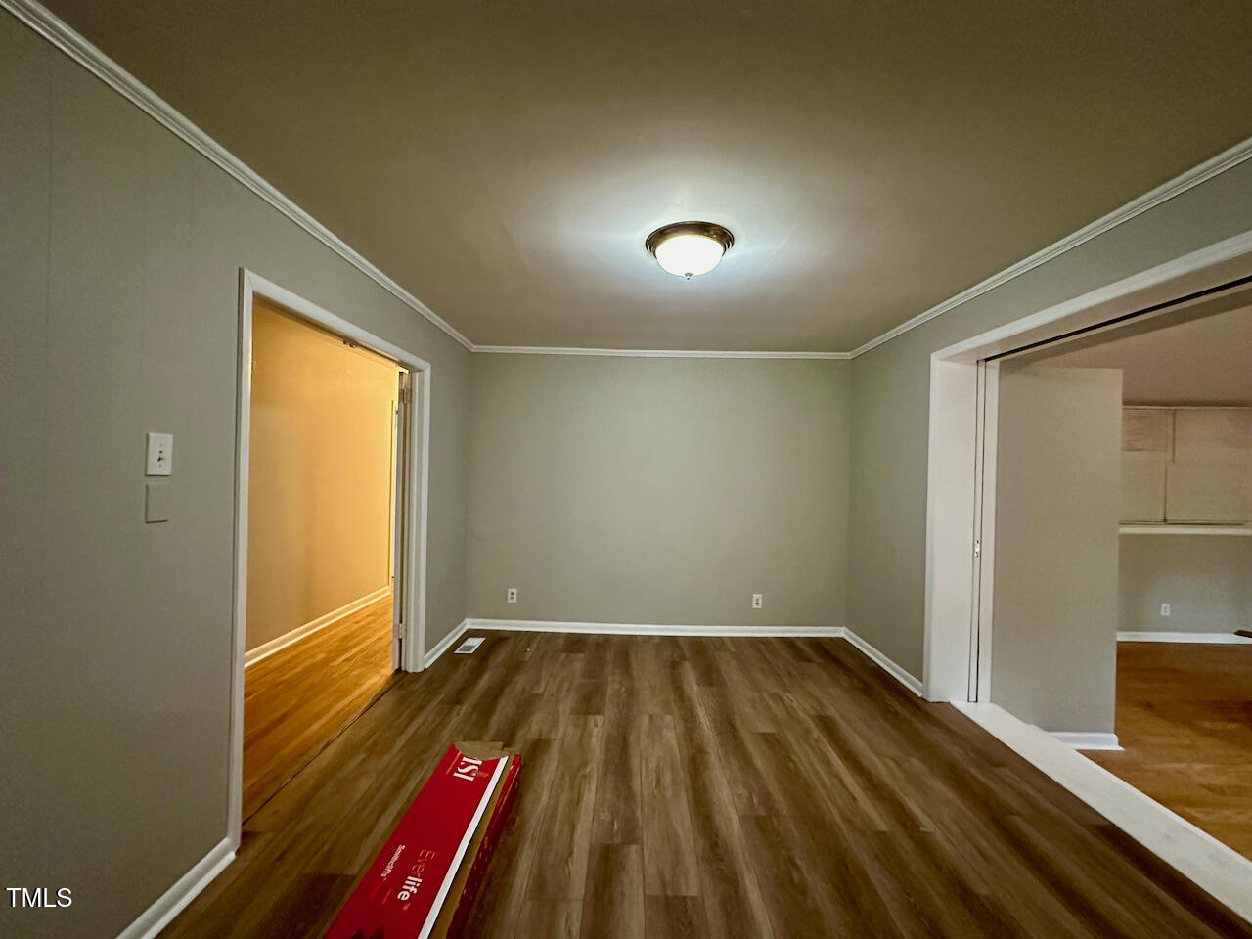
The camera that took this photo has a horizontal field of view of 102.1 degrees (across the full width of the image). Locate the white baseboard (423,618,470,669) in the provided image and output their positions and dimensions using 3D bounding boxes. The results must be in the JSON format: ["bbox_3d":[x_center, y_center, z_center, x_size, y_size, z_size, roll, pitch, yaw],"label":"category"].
[{"bbox_3d":[-1.380,1.343,3.950,0.025,0.088,0.946,1,0,1],"label":"white baseboard"}]

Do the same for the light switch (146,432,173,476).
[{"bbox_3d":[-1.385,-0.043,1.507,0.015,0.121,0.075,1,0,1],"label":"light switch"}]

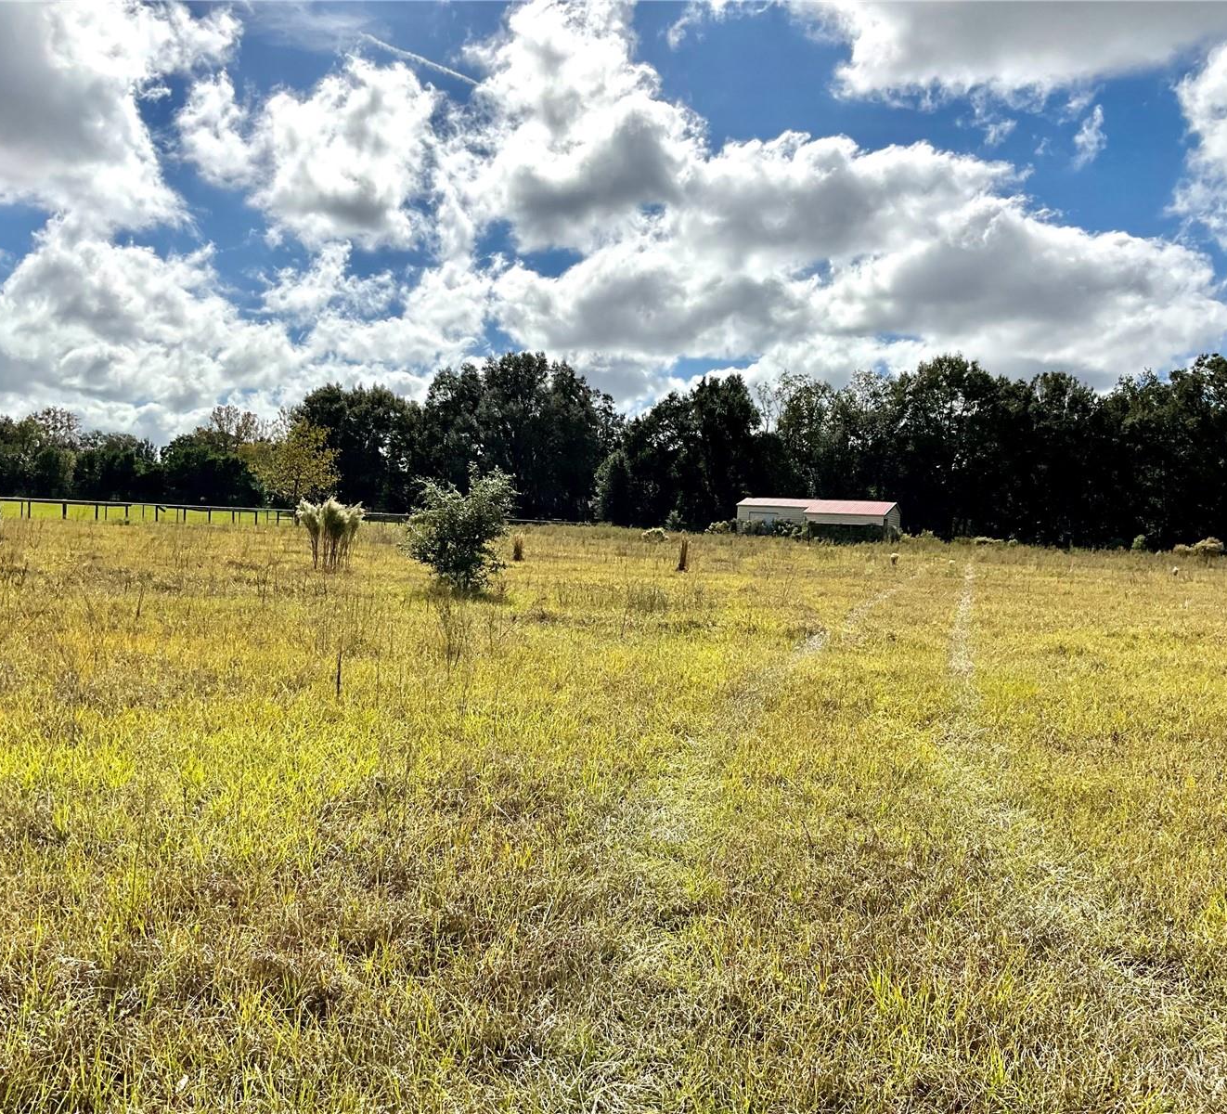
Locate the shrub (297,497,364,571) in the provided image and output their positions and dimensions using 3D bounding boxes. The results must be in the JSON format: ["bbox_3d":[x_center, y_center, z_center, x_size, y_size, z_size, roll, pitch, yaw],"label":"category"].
[{"bbox_3d":[-6.433,-0.514,28.273,1.503,1.687,1.383,2,2,0],"label":"shrub"}]

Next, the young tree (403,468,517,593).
[{"bbox_3d":[-2.745,-0.487,22.211,2.030,2.278,1.928,2,2,0],"label":"young tree"}]

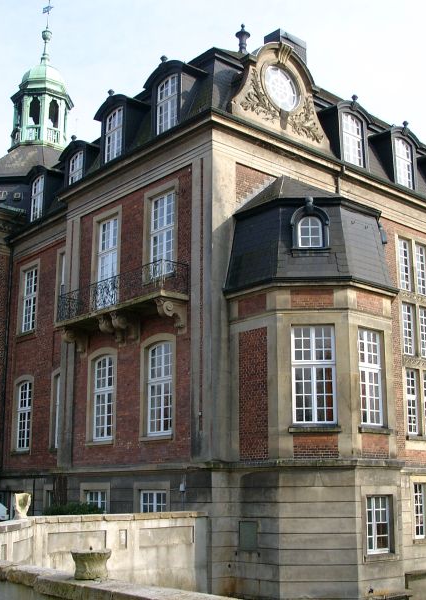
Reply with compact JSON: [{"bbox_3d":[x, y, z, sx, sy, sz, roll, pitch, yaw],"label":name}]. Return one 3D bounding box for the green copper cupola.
[{"bbox_3d":[-9.873,-12.473,45.906,3.700,8.000,3.700,12,-18,-40],"label":"green copper cupola"}]

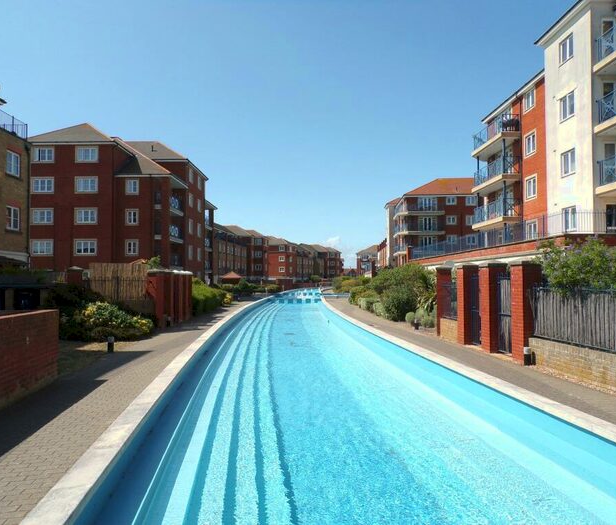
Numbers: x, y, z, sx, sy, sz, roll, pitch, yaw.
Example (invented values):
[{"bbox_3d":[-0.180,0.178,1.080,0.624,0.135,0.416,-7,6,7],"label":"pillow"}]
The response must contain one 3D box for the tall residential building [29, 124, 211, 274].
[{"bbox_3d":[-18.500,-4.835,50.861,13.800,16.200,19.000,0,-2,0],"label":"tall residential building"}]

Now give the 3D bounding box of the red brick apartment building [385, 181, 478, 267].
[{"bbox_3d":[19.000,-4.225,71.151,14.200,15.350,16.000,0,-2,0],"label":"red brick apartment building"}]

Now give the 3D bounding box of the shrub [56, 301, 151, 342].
[{"bbox_3d":[-6.050,1.700,14.357,2.800,1.030,1.700,0,-2,-6],"label":"shrub"}]

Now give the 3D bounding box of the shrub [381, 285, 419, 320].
[{"bbox_3d":[3.800,1.629,20.061,1.500,1.500,1.400,0,-2,0],"label":"shrub"}]

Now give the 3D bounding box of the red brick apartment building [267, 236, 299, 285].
[{"bbox_3d":[-6.900,-0.543,128.569,7.500,12.100,11.000,0,-2,9],"label":"red brick apartment building"}]

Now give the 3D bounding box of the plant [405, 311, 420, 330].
[{"bbox_3d":[3.550,1.948,16.551,0.500,0.660,0.500,0,-2,0],"label":"plant"}]

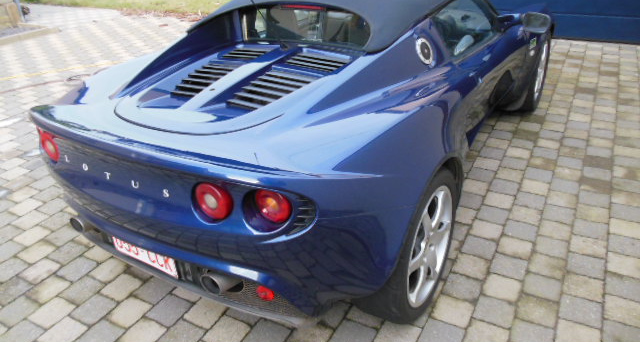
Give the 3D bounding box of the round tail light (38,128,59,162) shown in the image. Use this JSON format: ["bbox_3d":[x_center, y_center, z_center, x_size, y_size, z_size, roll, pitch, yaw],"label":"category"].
[{"bbox_3d":[-0.999,-0.092,1.720,0.120,0.120,0.060,15,34,33],"label":"round tail light"}]

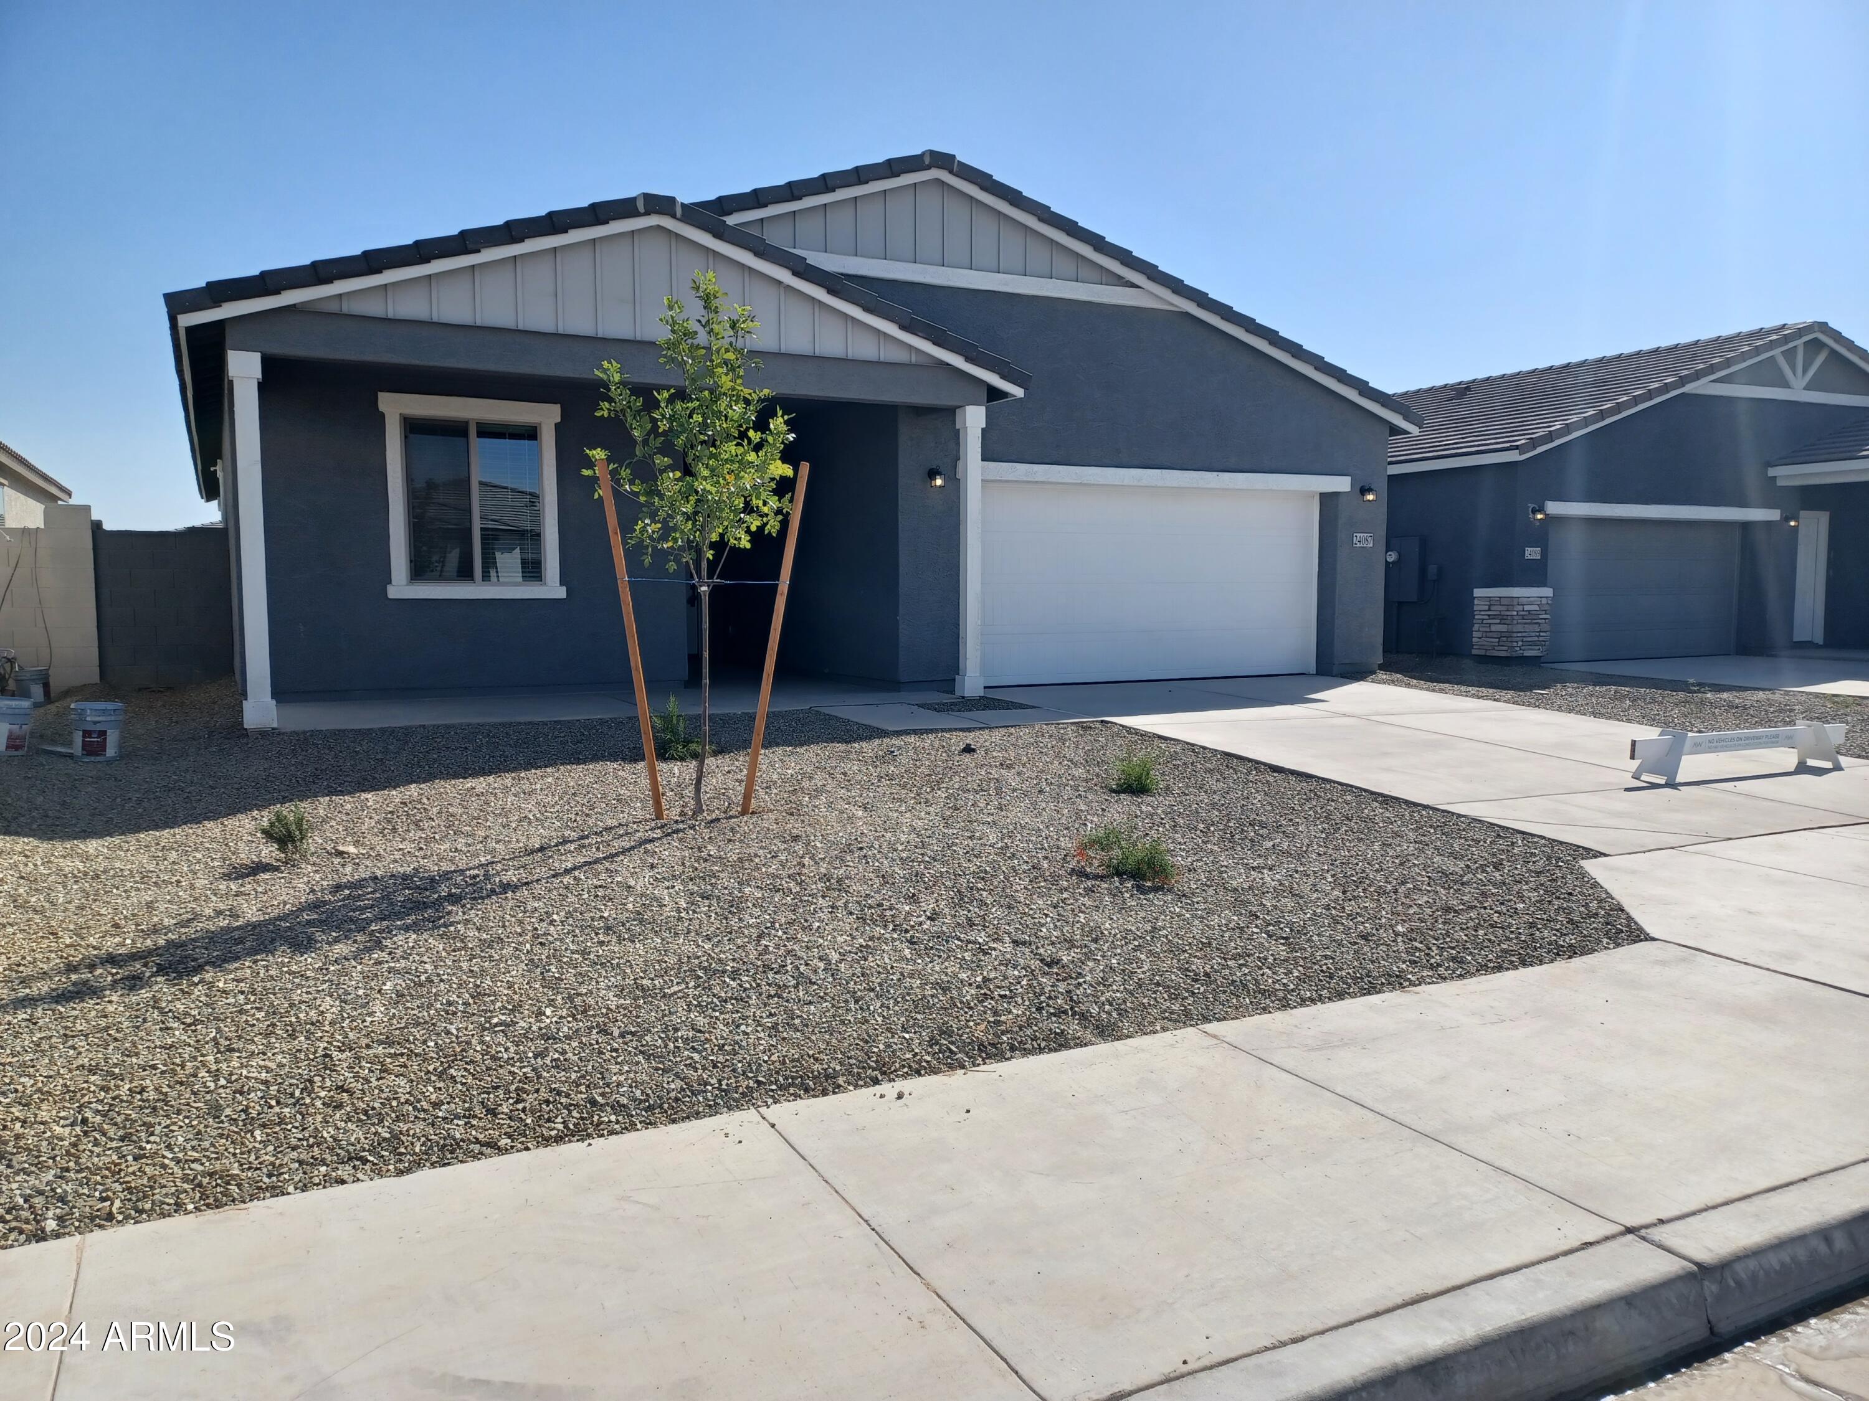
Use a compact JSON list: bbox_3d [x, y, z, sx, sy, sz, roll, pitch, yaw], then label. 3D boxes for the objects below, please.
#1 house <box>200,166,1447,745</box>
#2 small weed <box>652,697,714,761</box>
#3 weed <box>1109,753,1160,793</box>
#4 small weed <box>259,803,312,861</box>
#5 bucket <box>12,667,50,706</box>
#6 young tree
[{"bbox_3d":[-4.500,-3.369,21.680,12.970,5.190,21.100,-3,6,-28],"label":"house"},{"bbox_3d":[-1.753,0.167,9.372,0.420,0.430,0.380,0,5,0],"label":"small weed"},{"bbox_3d":[1.270,0.443,8.589,0.310,0.250,0.290,0,5,0],"label":"weed"},{"bbox_3d":[-3.087,0.623,6.408,0.235,0.270,0.220,0,5,0],"label":"small weed"},{"bbox_3d":[-8.825,-0.149,13.184,0.300,0.370,0.300,0,5,0],"label":"bucket"},{"bbox_3d":[-1.363,-0.852,7.472,1.150,2.990,1.100,0,5,0],"label":"young tree"}]

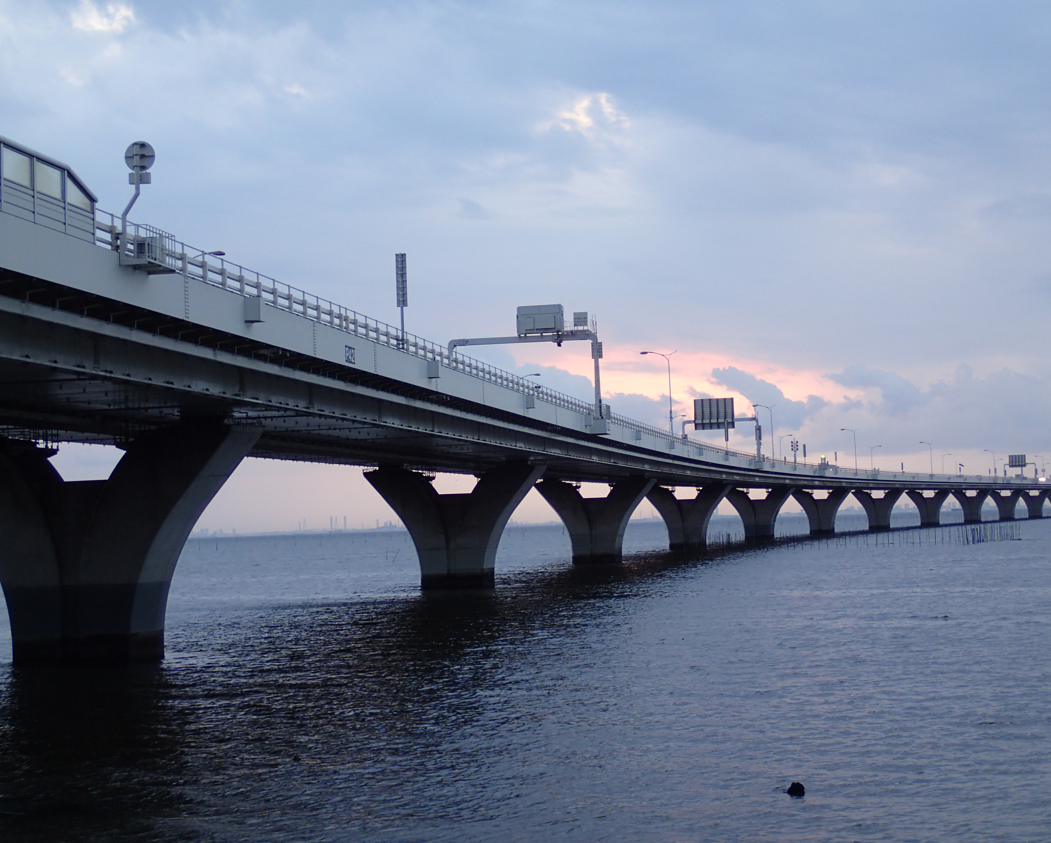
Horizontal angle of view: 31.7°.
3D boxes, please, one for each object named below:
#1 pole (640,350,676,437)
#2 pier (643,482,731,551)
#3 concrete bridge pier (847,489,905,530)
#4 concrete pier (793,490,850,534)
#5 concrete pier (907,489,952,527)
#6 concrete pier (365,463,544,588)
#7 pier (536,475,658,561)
[{"bbox_3d":[16.584,-3.165,227.926,4.487,10.790,0.450,-3,-3,12],"label":"pole"},{"bbox_3d":[27.873,16.627,319.063,15.600,10.864,4.300,-3,-3,15],"label":"pier"},{"bbox_3d":[104.309,26.245,546.242,15.600,11.462,4.300,-3,-3,22],"label":"concrete bridge pier"},{"bbox_3d":[75.513,23.227,471.656,15.600,11.247,4.300,-3,-3,20],"label":"concrete pier"},{"bbox_3d":[135.431,29.133,619.901,15.600,11.668,4.300,-3,-3,23],"label":"concrete pier"},{"bbox_3d":[-6.069,9.335,162.970,15.600,10.505,4.300,-3,-3,10],"label":"concrete pier"},{"bbox_3d":[9.230,13.041,241.311,15.600,10.715,4.300,-3,-3,12],"label":"pier"}]

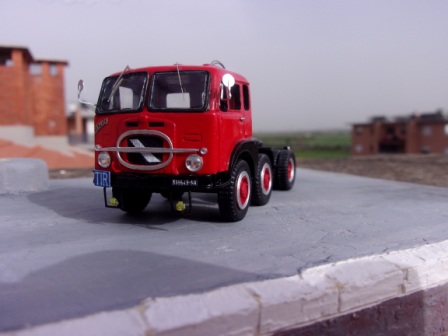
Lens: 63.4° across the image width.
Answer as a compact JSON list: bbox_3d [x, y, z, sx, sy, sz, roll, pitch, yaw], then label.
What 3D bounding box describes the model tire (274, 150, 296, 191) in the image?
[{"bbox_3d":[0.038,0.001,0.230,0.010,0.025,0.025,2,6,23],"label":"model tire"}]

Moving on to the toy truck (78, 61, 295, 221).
[{"bbox_3d":[-0.003,-0.013,0.194,0.061,0.061,0.134,2,6,23],"label":"toy truck"}]

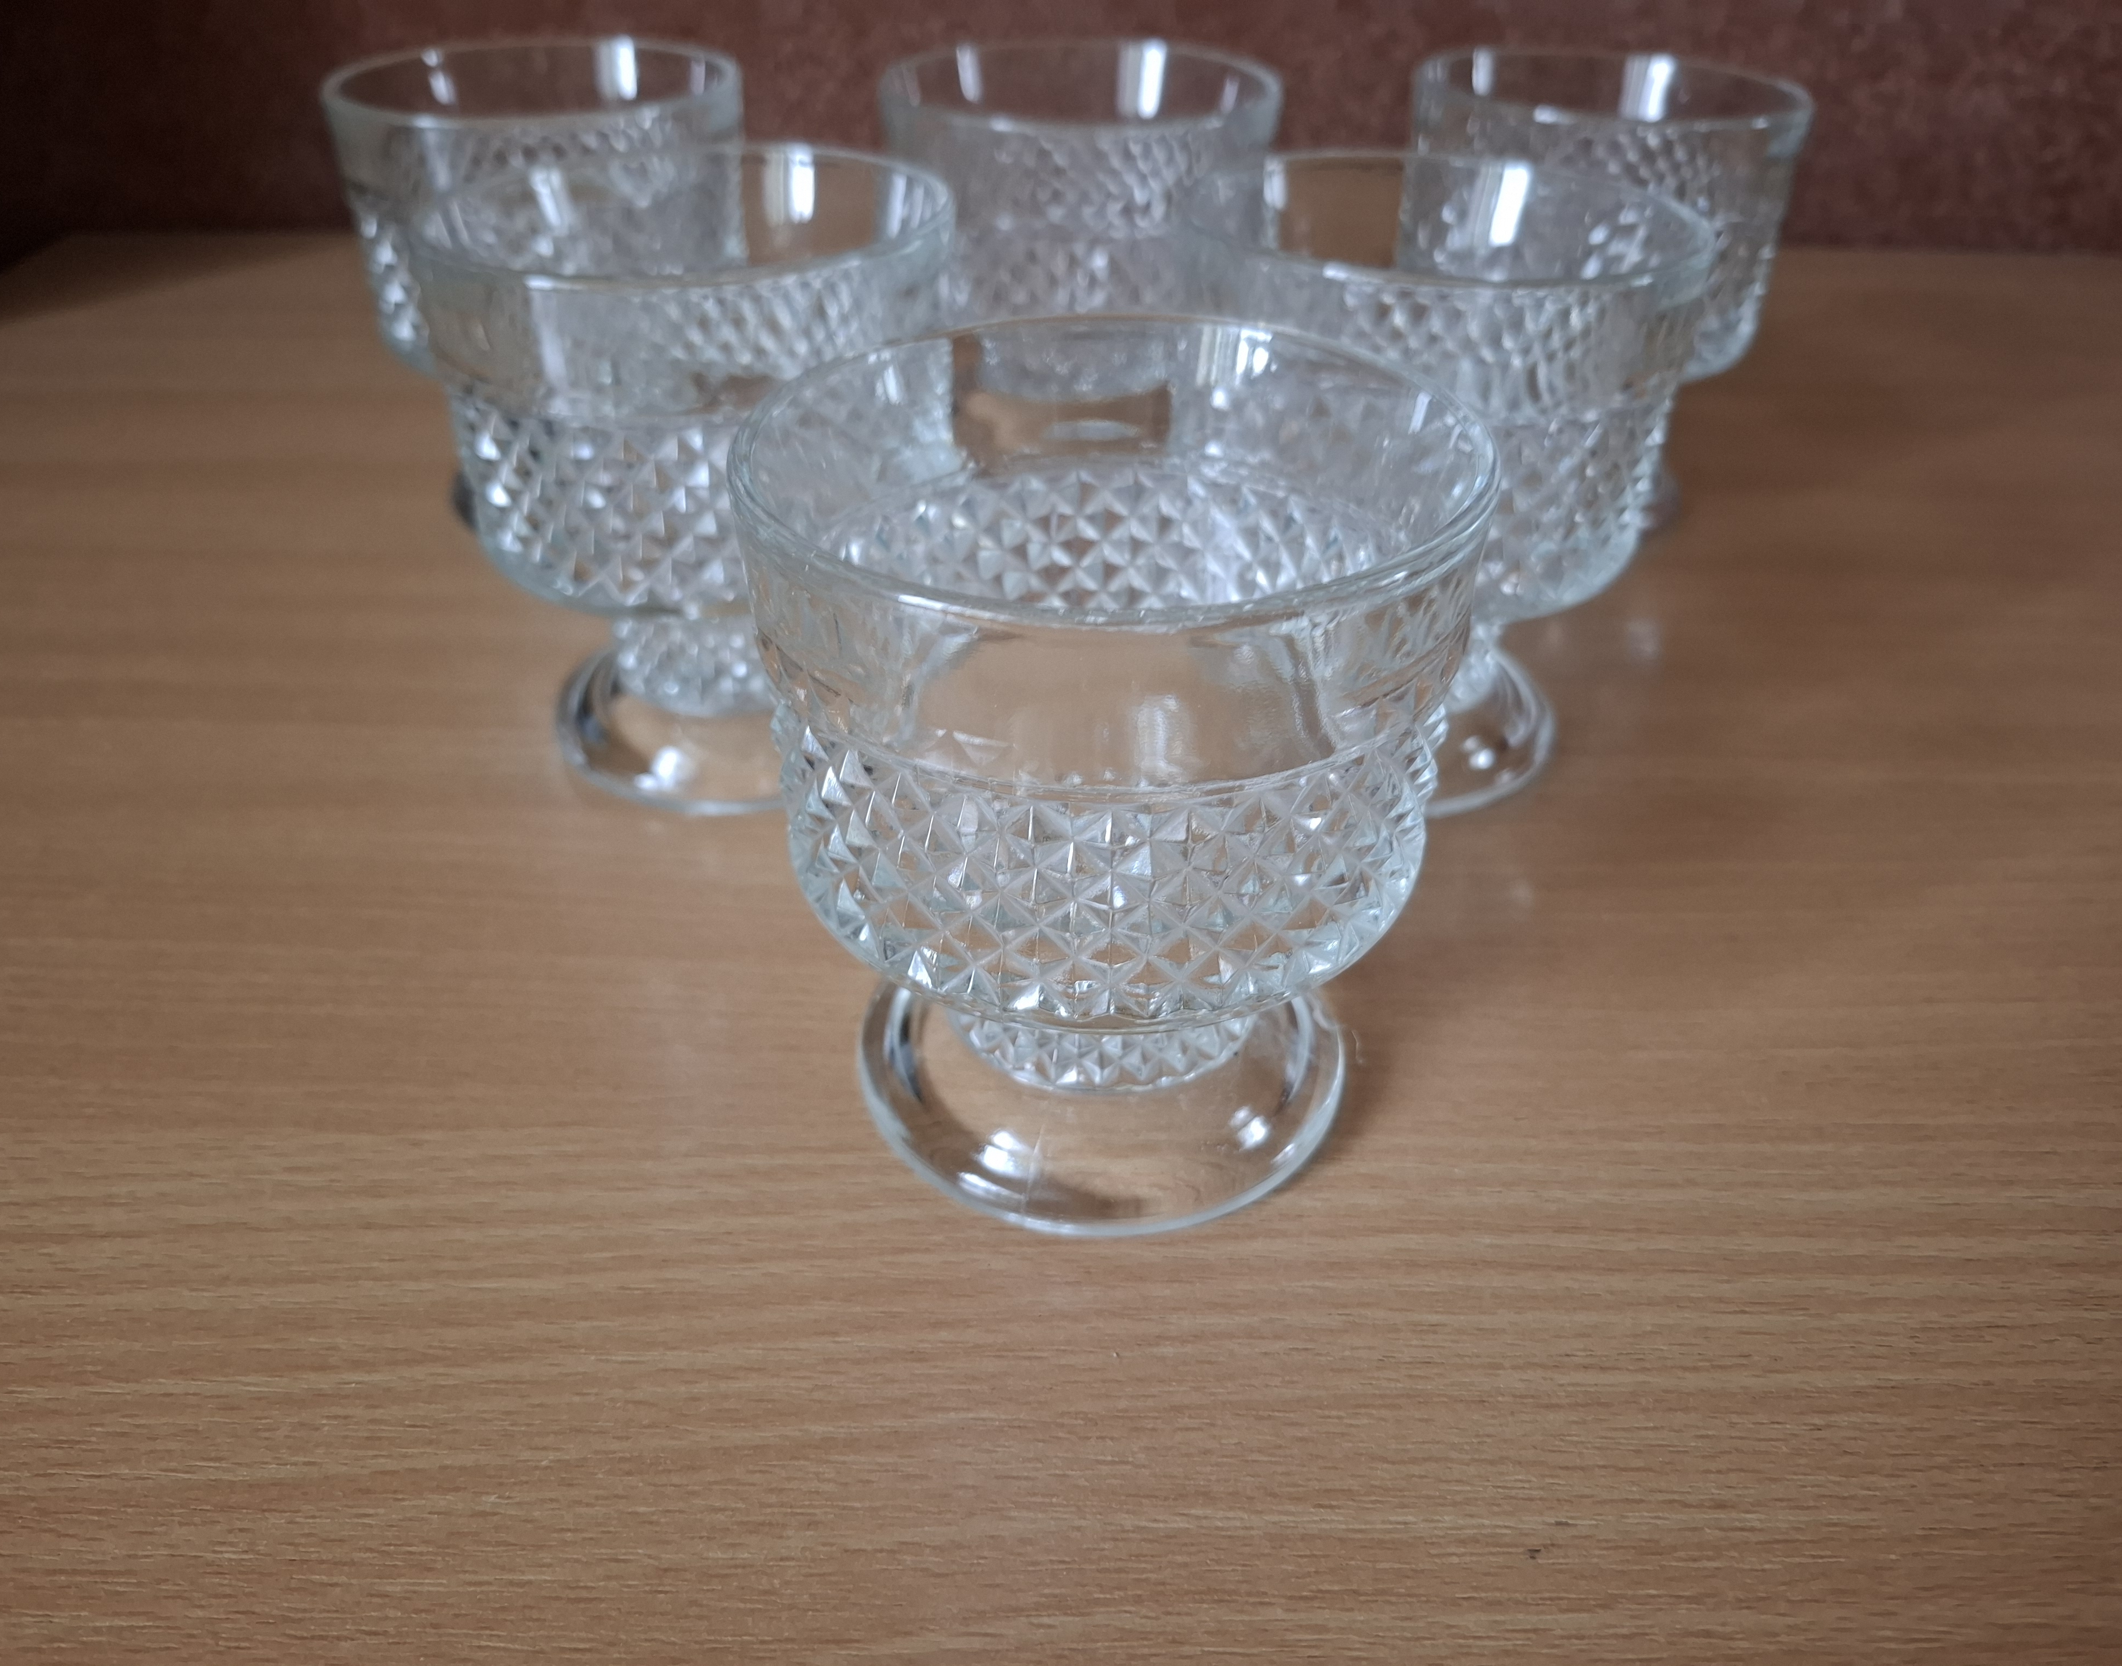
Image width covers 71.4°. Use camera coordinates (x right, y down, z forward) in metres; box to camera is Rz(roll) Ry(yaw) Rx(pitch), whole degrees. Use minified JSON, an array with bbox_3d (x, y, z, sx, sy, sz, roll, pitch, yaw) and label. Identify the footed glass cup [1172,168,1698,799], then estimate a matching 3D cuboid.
[{"bbox_3d":[0.058,-0.061,0.257,0.081,0.092,0.081,1,38,0],"label":"footed glass cup"}]

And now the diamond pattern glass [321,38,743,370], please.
[{"bbox_3d":[-0.106,-0.116,0.325,0.081,0.092,0.081,1,38,0],"label":"diamond pattern glass"}]

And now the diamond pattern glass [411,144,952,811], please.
[{"bbox_3d":[-0.058,-0.060,0.254,0.081,0.092,0.081,1,38,0],"label":"diamond pattern glass"}]

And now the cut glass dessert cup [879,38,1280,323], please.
[{"bbox_3d":[0.004,-0.116,0.327,0.081,0.092,0.081,1,38,0],"label":"cut glass dessert cup"}]

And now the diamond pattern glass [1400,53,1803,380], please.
[{"bbox_3d":[0.112,-0.118,0.332,0.081,0.092,0.081,1,38,0],"label":"diamond pattern glass"}]

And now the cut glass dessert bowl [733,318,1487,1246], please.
[{"bbox_3d":[0.005,-0.006,0.186,0.081,0.092,0.081,1,38,0],"label":"cut glass dessert bowl"}]

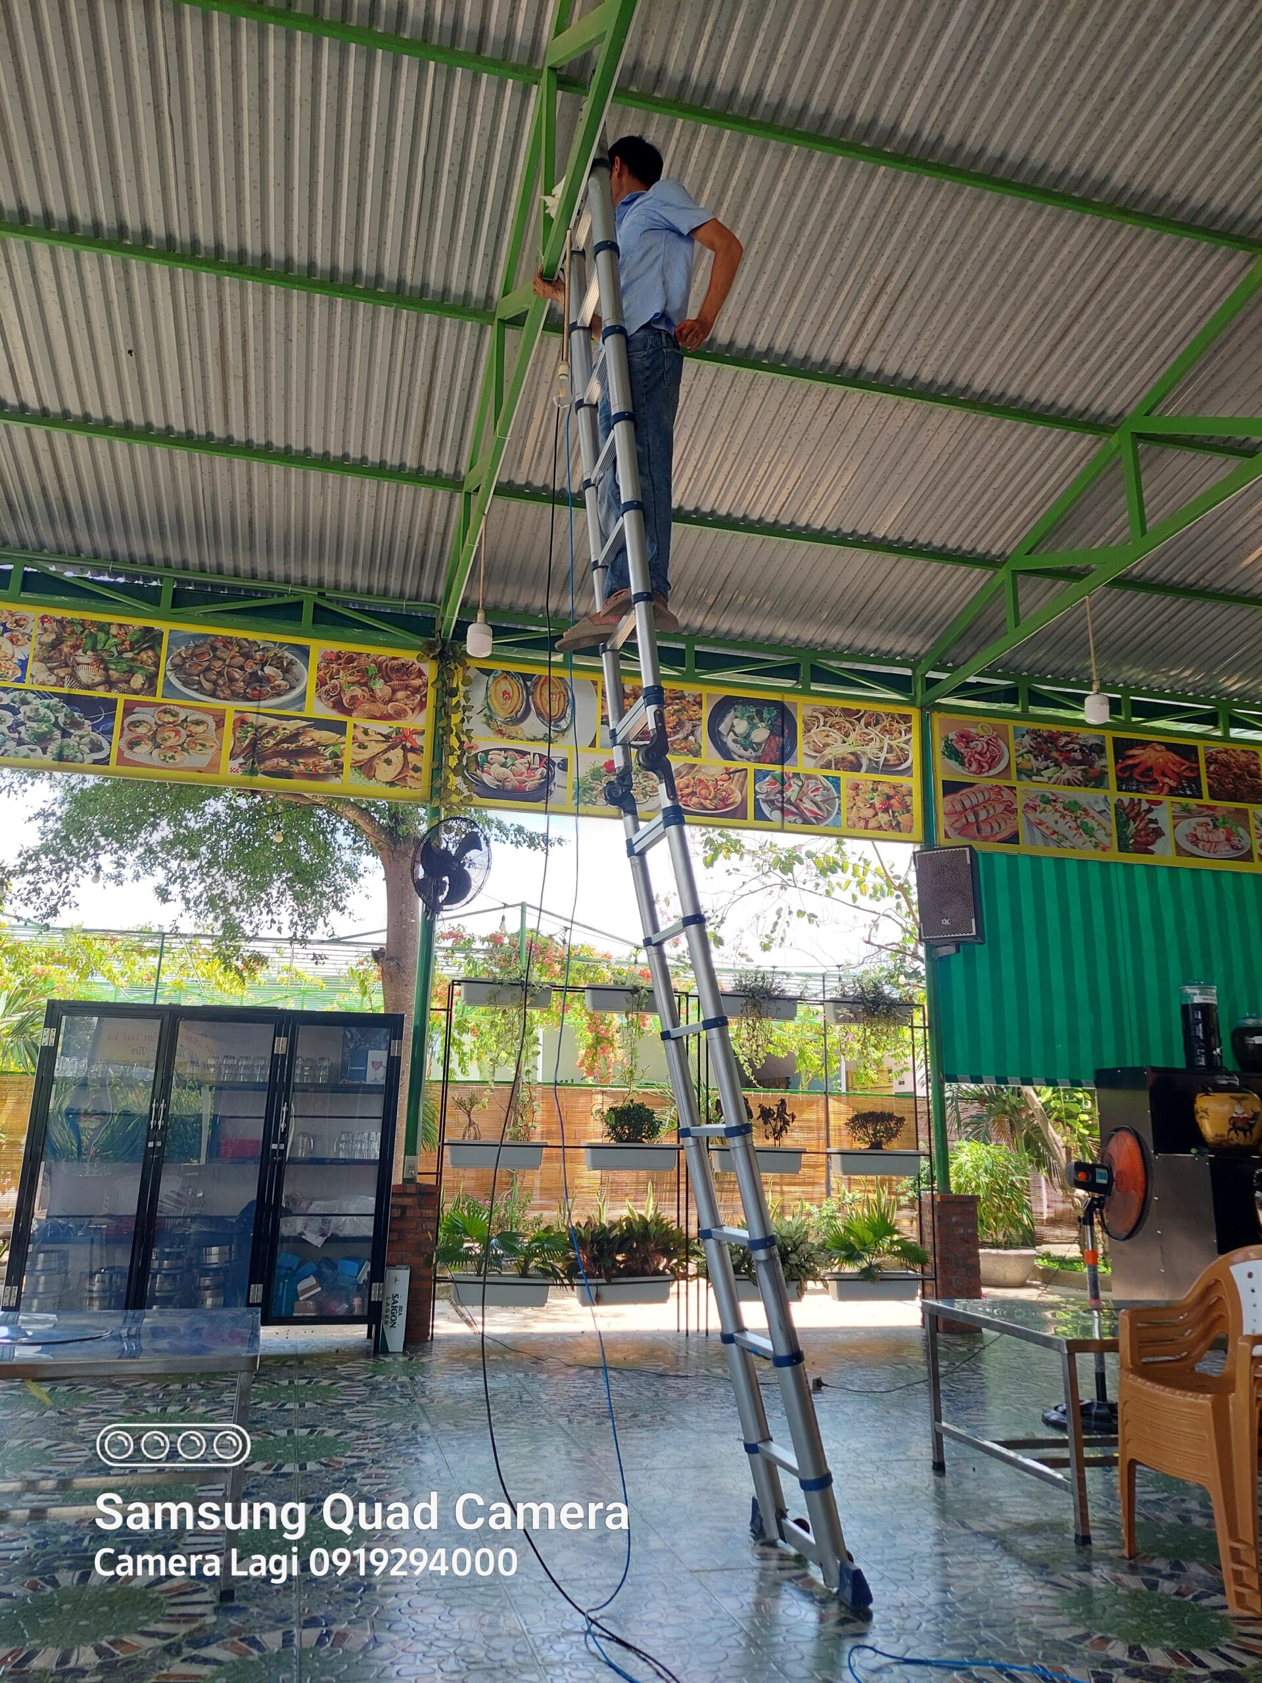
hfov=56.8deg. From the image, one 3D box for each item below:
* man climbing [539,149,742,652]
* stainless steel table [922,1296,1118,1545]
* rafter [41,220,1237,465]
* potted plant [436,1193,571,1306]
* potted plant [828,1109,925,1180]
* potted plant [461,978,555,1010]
[{"bbox_3d":[0.014,-1.534,3.801,0.680,1.746,0.520,4,-15,-12],"label":"man climbing"},{"bbox_3d":[1.721,1.852,3.833,1.200,0.530,0.800,6,-16,-16],"label":"stainless steel table"},{"bbox_3d":[0.379,-2.369,5.711,6.280,0.055,0.045,5,-15,-14],"label":"rafter"},{"bbox_3d":[-0.762,2.414,6.891,0.780,0.610,0.450,5,-15,-14],"label":"potted plant"},{"bbox_3d":[1.610,1.964,7.634,0.585,0.440,0.260,5,-15,-14],"label":"potted plant"},{"bbox_3d":[-0.772,0.952,7.168,0.560,0.151,0.200,4,-15,-12],"label":"potted plant"}]

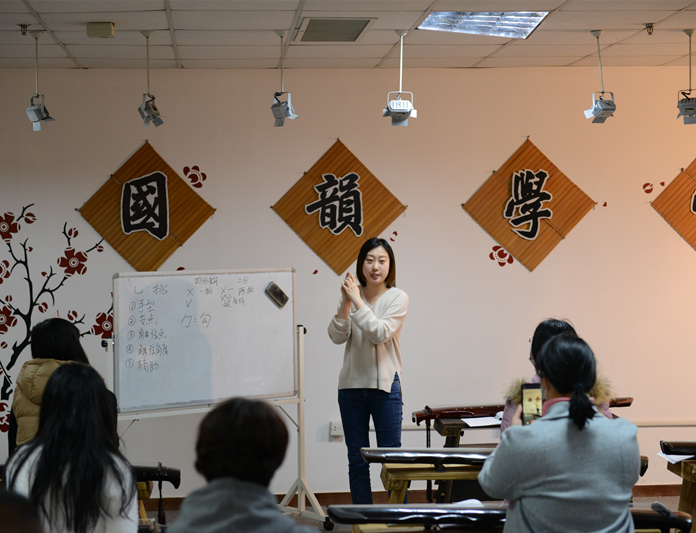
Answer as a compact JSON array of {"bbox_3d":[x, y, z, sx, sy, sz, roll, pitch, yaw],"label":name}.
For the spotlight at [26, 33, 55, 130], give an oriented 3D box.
[{"bbox_3d":[-1.544,-0.920,7.772,0.140,0.495,0.150,0,1,44],"label":"spotlight"}]

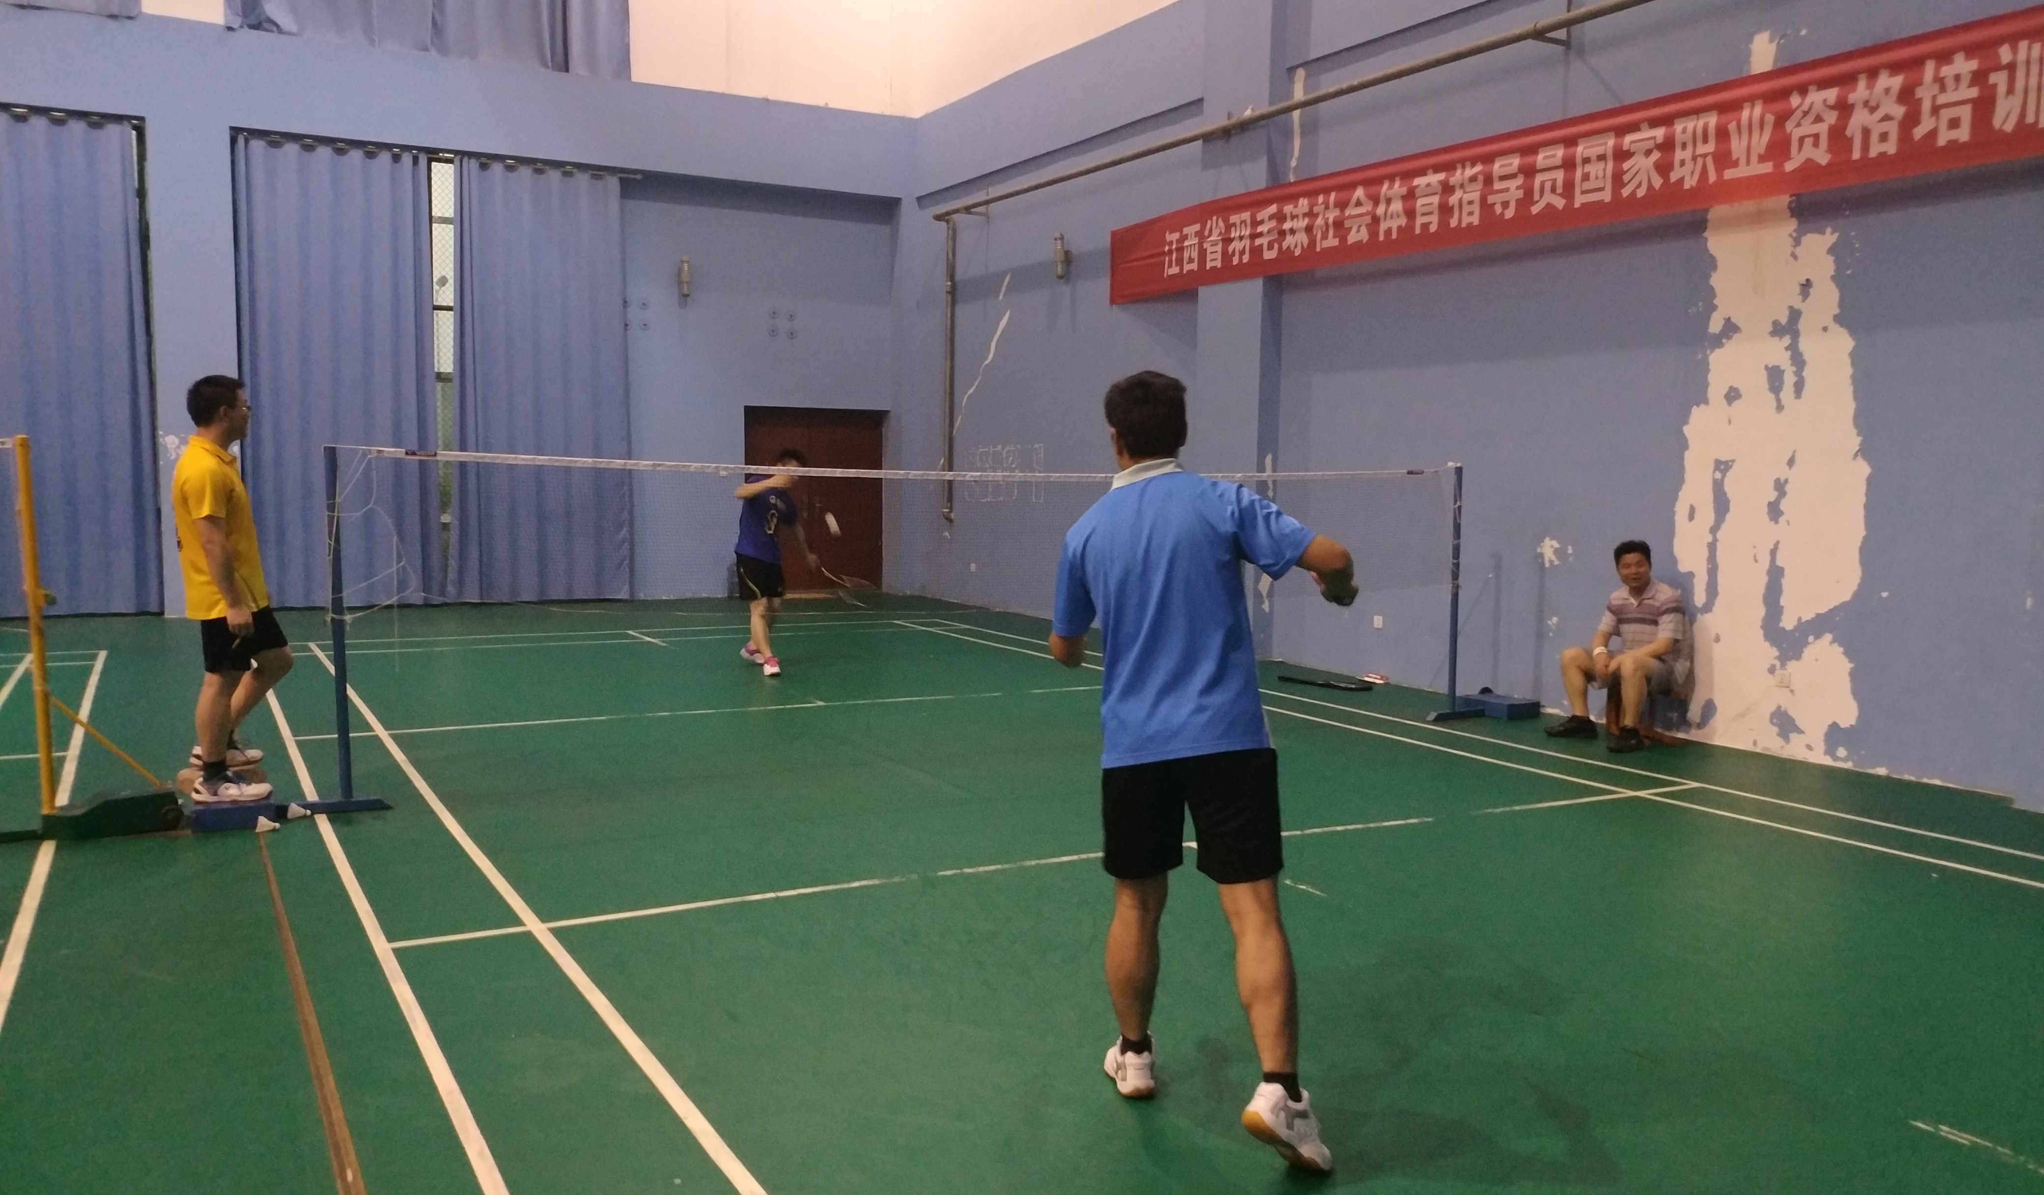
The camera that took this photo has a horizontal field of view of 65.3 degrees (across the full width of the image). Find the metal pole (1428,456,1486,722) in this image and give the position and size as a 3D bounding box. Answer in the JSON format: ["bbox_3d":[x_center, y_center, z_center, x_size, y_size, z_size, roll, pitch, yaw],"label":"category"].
[{"bbox_3d":[2.662,-0.035,9.749,0.450,1.560,0.090,-2,5,-28],"label":"metal pole"}]

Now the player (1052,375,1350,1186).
[{"bbox_3d":[0.379,0.362,3.668,0.670,1.730,0.650,0,5,-6],"label":"player"}]

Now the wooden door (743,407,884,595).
[{"bbox_3d":[-2.363,-1.061,18.034,1.720,2.070,0.100,-2,5,-28],"label":"wooden door"}]

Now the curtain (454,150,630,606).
[{"bbox_3d":[-4.915,-2.173,16.338,1.780,4.420,0.130,-2,5,-28],"label":"curtain"}]

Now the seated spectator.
[{"bbox_3d":[3.474,0.245,9.063,0.670,1.140,0.560,-4,7,-43],"label":"seated spectator"}]

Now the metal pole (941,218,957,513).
[{"bbox_3d":[-0.783,-2.448,17.303,0.110,3.270,0.110,-2,5,-28],"label":"metal pole"}]

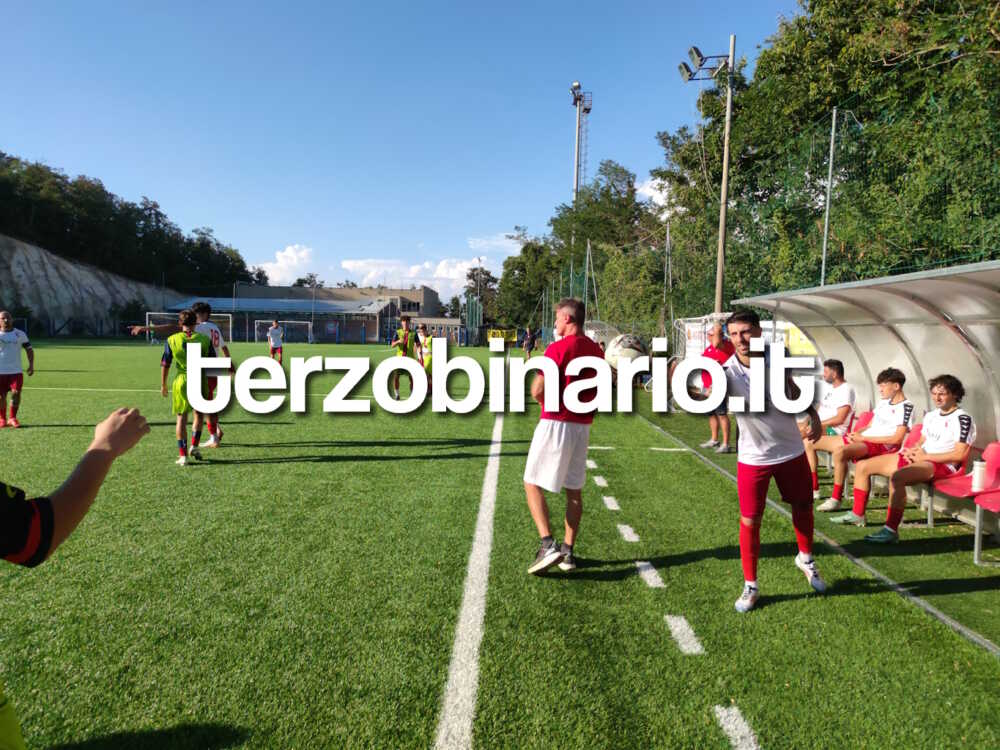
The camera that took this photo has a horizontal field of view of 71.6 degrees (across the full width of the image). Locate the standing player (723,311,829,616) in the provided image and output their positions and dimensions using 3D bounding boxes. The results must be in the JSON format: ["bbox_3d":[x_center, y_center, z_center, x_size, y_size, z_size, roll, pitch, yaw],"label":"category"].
[{"bbox_3d":[1.642,0.477,4.148,0.620,1.768,0.520,1,4,-1],"label":"standing player"}]

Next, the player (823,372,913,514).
[{"bbox_3d":[3.514,0.609,6.794,1.000,1.340,0.660,2,4,1],"label":"player"}]

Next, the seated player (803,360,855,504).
[{"bbox_3d":[3.432,0.528,7.557,1.080,1.303,0.640,1,4,-6],"label":"seated player"}]

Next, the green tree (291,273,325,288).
[{"bbox_3d":[-33.183,-12.295,120.034,6.200,10.800,6.000,2,4,1],"label":"green tree"}]

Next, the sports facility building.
[{"bbox_3d":[-19.605,-7.196,78.886,30.000,6.600,16.000,2,4,9],"label":"sports facility building"}]

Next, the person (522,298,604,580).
[{"bbox_3d":[0.422,0.396,4.693,0.560,1.808,0.480,-2,5,-40],"label":"person"}]

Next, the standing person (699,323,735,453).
[{"bbox_3d":[3.035,0.152,9.667,0.480,1.768,0.540,0,4,-21],"label":"standing person"}]

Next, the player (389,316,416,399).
[{"bbox_3d":[-2.186,-0.331,15.307,0.600,1.798,0.480,2,4,6],"label":"player"}]

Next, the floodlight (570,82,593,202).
[{"bbox_3d":[5.457,-10.951,49.332,1.600,19.200,1.900,2,4,1],"label":"floodlight"}]

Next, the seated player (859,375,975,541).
[{"bbox_3d":[3.488,0.674,5.826,0.980,1.330,0.680,2,4,1],"label":"seated player"}]

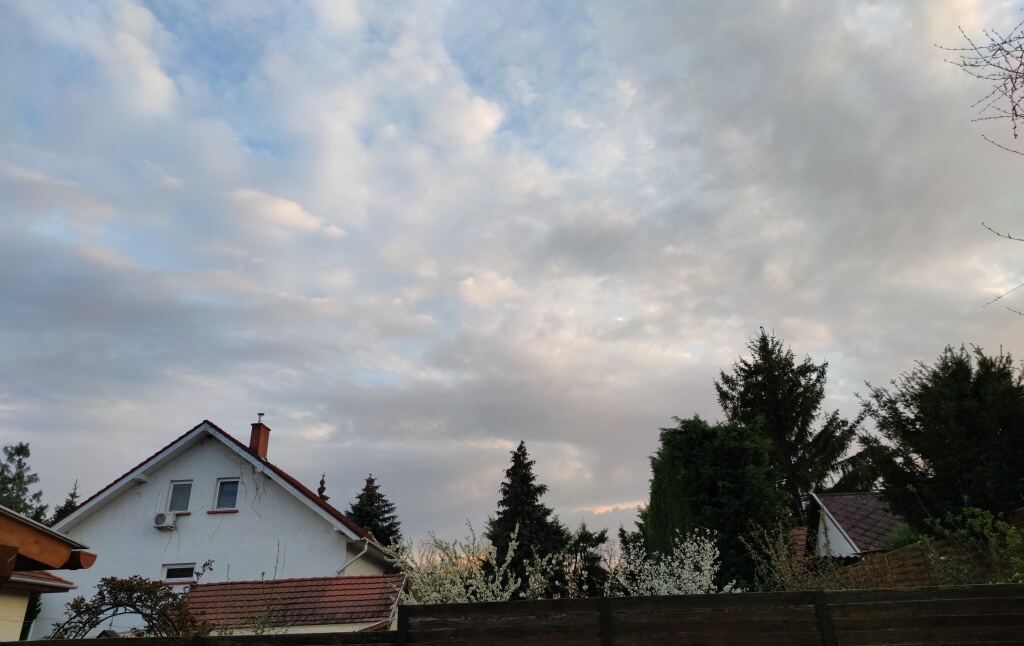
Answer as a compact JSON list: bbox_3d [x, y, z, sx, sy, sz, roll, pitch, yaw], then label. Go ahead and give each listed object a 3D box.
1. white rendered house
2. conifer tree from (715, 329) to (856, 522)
[{"bbox_3d":[-12.372,10.900,31.400,13.300,10.950,8.900,-3,-26,1],"label":"white rendered house"},{"bbox_3d":[9.122,5.487,22.465,4.400,11.670,4.400,-3,-26,1],"label":"conifer tree"}]

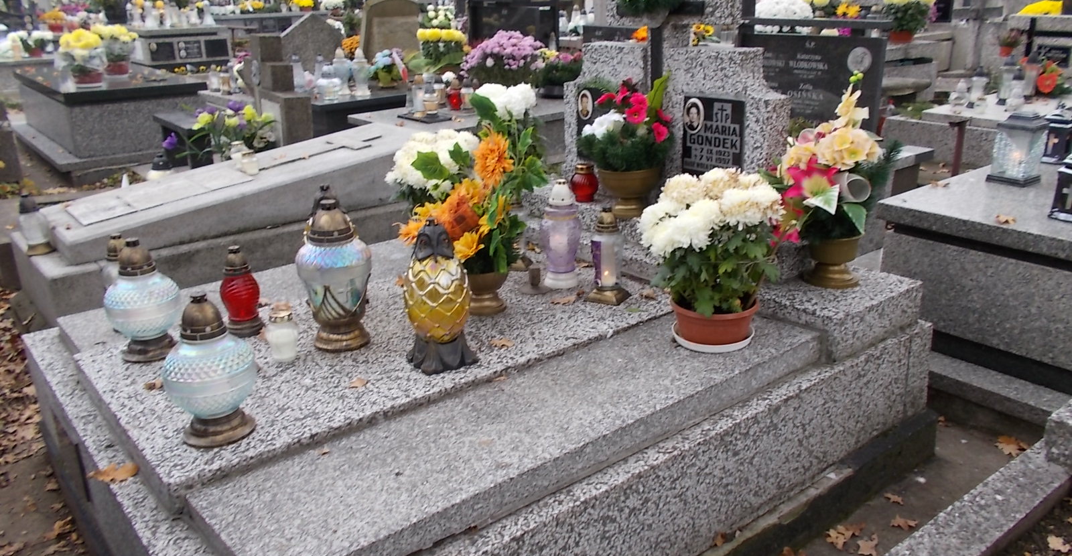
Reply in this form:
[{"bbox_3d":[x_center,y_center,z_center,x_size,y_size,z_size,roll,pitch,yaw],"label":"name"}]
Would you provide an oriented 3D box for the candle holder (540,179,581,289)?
[{"bbox_3d":[0.077,-0.144,2.603,0.135,0.334,0.135,-1,19,0],"label":"candle holder"}]

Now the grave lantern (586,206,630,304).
[{"bbox_3d":[0.220,-0.074,2.424,0.106,0.263,0.106,9,21,29],"label":"grave lantern"}]

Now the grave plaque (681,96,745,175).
[{"bbox_3d":[0.596,-0.474,2.707,0.020,0.271,0.256,-16,24,-36],"label":"grave plaque"}]

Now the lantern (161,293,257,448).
[{"bbox_3d":[-0.676,0.190,1.671,0.197,0.303,0.197,-9,20,-23],"label":"lantern"}]

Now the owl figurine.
[{"bbox_3d":[-0.242,0.028,2.007,0.185,0.355,0.175,-4,18,-7],"label":"owl figurine"}]

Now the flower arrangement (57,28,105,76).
[{"bbox_3d":[-3.844,-1.899,6.800,0.380,0.410,0.360,-11,20,-27],"label":"flower arrangement"}]

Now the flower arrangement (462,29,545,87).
[{"bbox_3d":[-0.251,-1.647,6.100,0.600,0.490,0.640,-1,20,0],"label":"flower arrangement"}]

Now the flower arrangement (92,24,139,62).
[{"bbox_3d":[-3.509,-1.955,6.700,0.390,0.330,0.360,-11,21,-26],"label":"flower arrangement"}]

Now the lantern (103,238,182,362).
[{"bbox_3d":[-1.036,0.058,2.118,0.203,0.300,0.203,-11,20,-26],"label":"lantern"}]

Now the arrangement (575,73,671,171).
[{"bbox_3d":[0.301,-0.526,2.719,0.280,0.328,0.330,-16,23,-37],"label":"arrangement"}]

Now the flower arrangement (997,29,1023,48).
[{"bbox_3d":[3.771,-1.894,6.400,0.180,0.180,0.200,-16,24,-36],"label":"flower arrangement"}]

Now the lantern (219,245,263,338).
[{"bbox_3d":[-0.809,0.032,2.195,0.107,0.241,0.107,-16,24,-36],"label":"lantern"}]

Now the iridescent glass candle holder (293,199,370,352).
[{"bbox_3d":[-0.517,-0.015,2.078,0.192,0.390,0.192,-16,24,-36],"label":"iridescent glass candle holder"}]

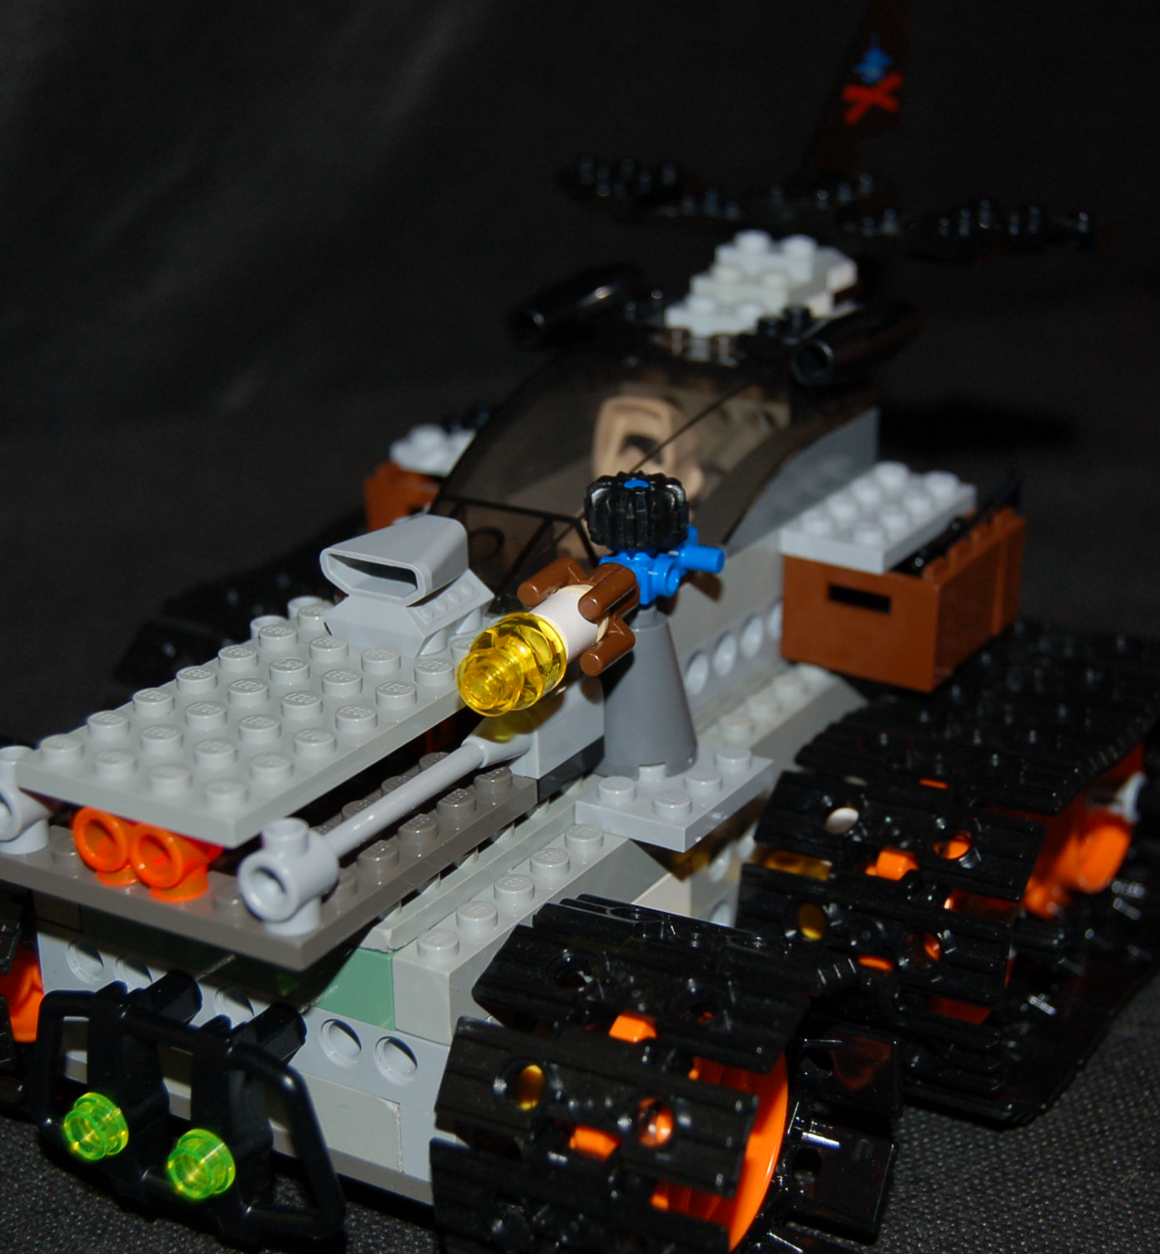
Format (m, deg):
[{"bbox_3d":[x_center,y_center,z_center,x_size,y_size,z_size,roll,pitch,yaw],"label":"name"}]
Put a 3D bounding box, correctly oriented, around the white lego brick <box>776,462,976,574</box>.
[{"bbox_3d":[0.043,-0.017,0.366,0.016,0.005,0.032,11,25,30],"label":"white lego brick"}]

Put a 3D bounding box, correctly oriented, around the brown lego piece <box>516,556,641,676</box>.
[{"bbox_3d":[0.000,-0.001,0.312,0.012,0.012,0.011,12,31,30],"label":"brown lego piece"}]

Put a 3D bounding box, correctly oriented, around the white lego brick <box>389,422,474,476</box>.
[{"bbox_3d":[-0.020,-0.027,0.398,0.017,0.005,0.015,11,25,30],"label":"white lego brick"}]

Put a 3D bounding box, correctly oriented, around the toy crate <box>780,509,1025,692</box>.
[{"bbox_3d":[0.048,-0.005,0.369,0.024,0.016,0.032,12,25,30],"label":"toy crate"}]

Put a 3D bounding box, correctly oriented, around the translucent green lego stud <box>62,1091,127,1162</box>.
[{"bbox_3d":[-0.058,0.059,0.300,0.008,0.008,0.004,12,25,30],"label":"translucent green lego stud"}]

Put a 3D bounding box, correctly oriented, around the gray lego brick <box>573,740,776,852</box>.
[{"bbox_3d":[0.012,0.021,0.326,0.016,0.005,0.024,12,25,30],"label":"gray lego brick"}]

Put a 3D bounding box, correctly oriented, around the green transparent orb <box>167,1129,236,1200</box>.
[{"bbox_3d":[-0.044,0.062,0.292,0.008,0.008,0.004,11,25,30],"label":"green transparent orb"}]

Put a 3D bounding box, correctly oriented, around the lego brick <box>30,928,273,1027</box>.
[{"bbox_3d":[-0.040,0.046,0.309,0.064,0.011,0.008,11,25,30],"label":"lego brick"}]

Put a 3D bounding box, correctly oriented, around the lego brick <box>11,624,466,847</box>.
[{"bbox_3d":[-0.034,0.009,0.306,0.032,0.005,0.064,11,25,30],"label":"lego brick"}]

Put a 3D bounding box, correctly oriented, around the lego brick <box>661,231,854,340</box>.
[{"bbox_3d":[0.028,-0.054,0.392,0.016,0.012,0.033,12,25,30],"label":"lego brick"}]

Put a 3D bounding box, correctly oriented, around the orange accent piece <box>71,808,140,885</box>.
[{"bbox_3d":[-0.052,0.024,0.289,0.008,0.010,0.009,11,25,30],"label":"orange accent piece"}]

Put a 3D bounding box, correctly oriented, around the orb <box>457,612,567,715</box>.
[{"bbox_3d":[-0.008,0.005,0.301,0.010,0.010,0.012,11,25,30],"label":"orb"}]

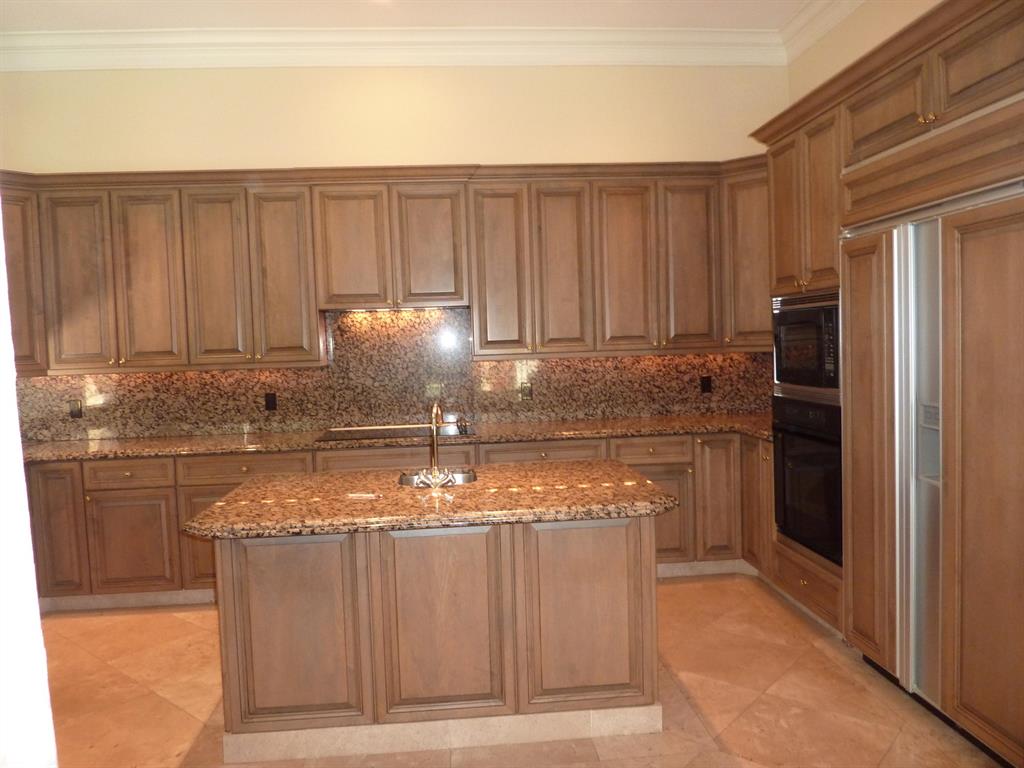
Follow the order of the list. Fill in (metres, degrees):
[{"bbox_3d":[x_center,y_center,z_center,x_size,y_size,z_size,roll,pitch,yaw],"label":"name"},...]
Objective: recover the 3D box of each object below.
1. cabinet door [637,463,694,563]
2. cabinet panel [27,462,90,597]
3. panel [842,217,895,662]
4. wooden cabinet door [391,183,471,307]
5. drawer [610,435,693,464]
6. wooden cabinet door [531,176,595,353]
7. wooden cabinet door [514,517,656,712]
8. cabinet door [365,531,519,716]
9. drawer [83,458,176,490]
[{"bbox_3d":[0.827,0.767,4.339,0.491,0.583,0.022,-2,3,-4],"label":"cabinet door"},{"bbox_3d":[-2.502,0.804,4.106,0.287,0.751,0.030,-2,3,-4],"label":"cabinet panel"},{"bbox_3d":[1.473,0.268,3.043,0.022,1.756,0.390,-2,3,-4],"label":"panel"},{"bbox_3d":[-0.487,-0.831,4.448,0.448,0.722,0.022,-2,3,-4],"label":"wooden cabinet door"},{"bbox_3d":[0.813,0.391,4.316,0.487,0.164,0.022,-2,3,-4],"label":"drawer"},{"bbox_3d":[0.315,-0.703,4.501,0.367,1.023,0.030,-2,3,-4],"label":"wooden cabinet door"},{"bbox_3d":[0.267,0.805,2.671,0.518,0.740,0.030,-2,3,-4],"label":"wooden cabinet door"},{"bbox_3d":[-0.245,0.824,2.634,0.508,0.740,0.030,-2,3,-4],"label":"cabinet door"},{"bbox_3d":[-2.117,0.499,4.119,0.487,0.169,0.030,-2,3,-4],"label":"drawer"}]

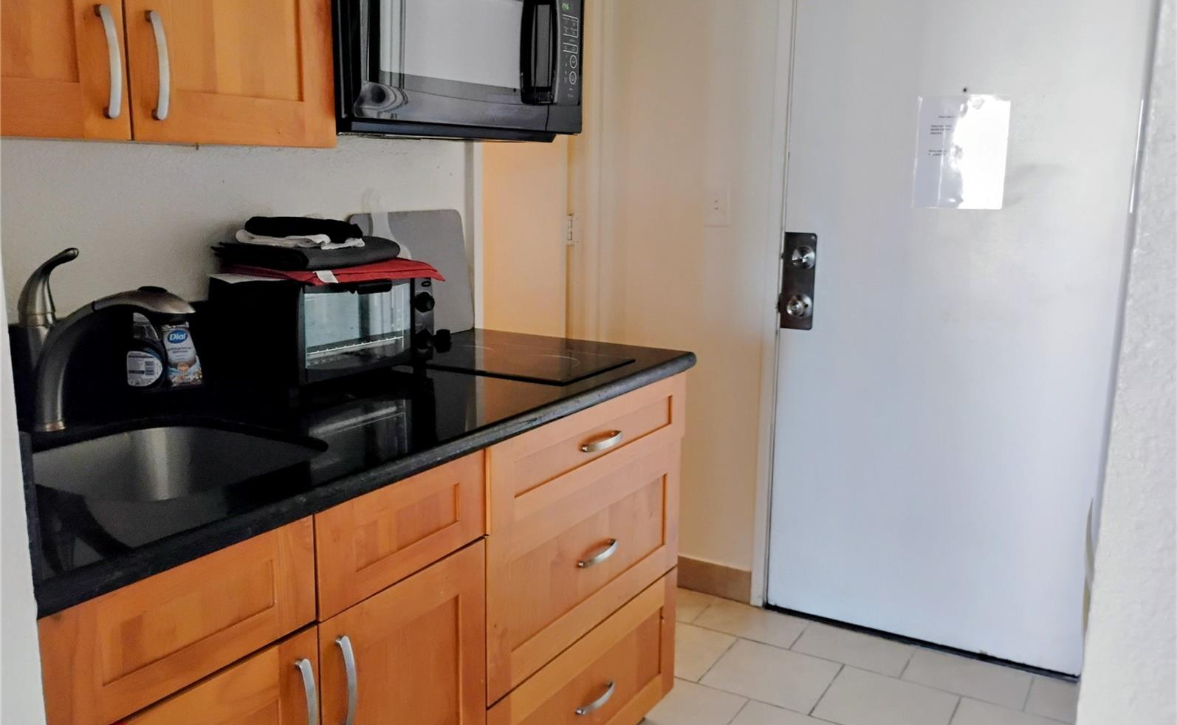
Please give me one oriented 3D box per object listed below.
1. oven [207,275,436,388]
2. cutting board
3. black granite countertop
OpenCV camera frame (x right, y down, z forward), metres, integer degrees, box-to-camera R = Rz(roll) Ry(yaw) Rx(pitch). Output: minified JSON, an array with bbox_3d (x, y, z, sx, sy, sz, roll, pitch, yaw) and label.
[{"bbox_3d":[-0.528,-0.077,1.958,0.284,0.208,0.354,8,13,34],"label":"oven"},{"bbox_3d":[-0.434,-0.215,2.388,0.010,0.321,0.404,1,10,31],"label":"cutting board"},{"bbox_3d":[-0.434,0.085,1.757,0.684,0.033,1.560,7,13,30],"label":"black granite countertop"}]

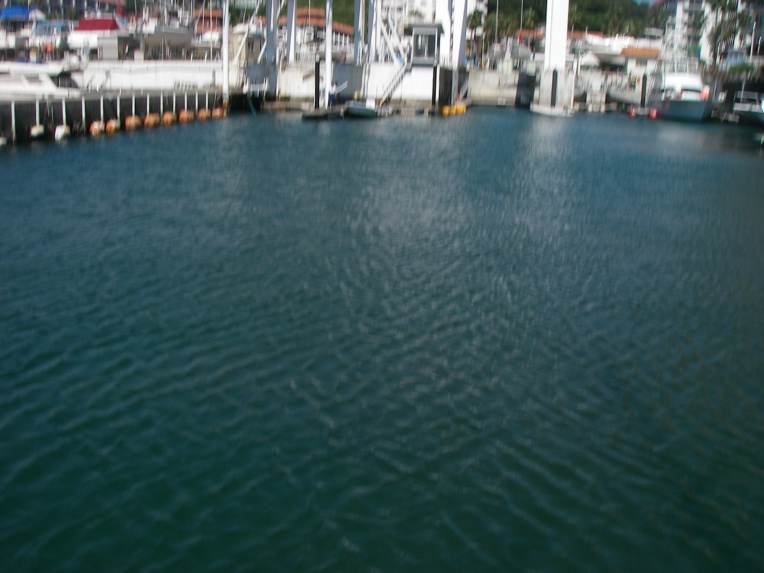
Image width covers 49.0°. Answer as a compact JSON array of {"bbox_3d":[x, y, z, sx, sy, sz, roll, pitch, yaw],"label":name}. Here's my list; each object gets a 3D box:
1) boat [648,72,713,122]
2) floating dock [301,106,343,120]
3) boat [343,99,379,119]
[{"bbox_3d":[22.826,-14.482,64.027,3.600,3.650,9.500,8,15,23],"label":"boat"},{"bbox_3d":[-4.047,-11.907,57.838,1.900,0.450,7.500,2,14,3],"label":"floating dock"},{"bbox_3d":[-1.363,-11.754,55.758,2.400,1.050,1.150,13,18,38],"label":"boat"}]

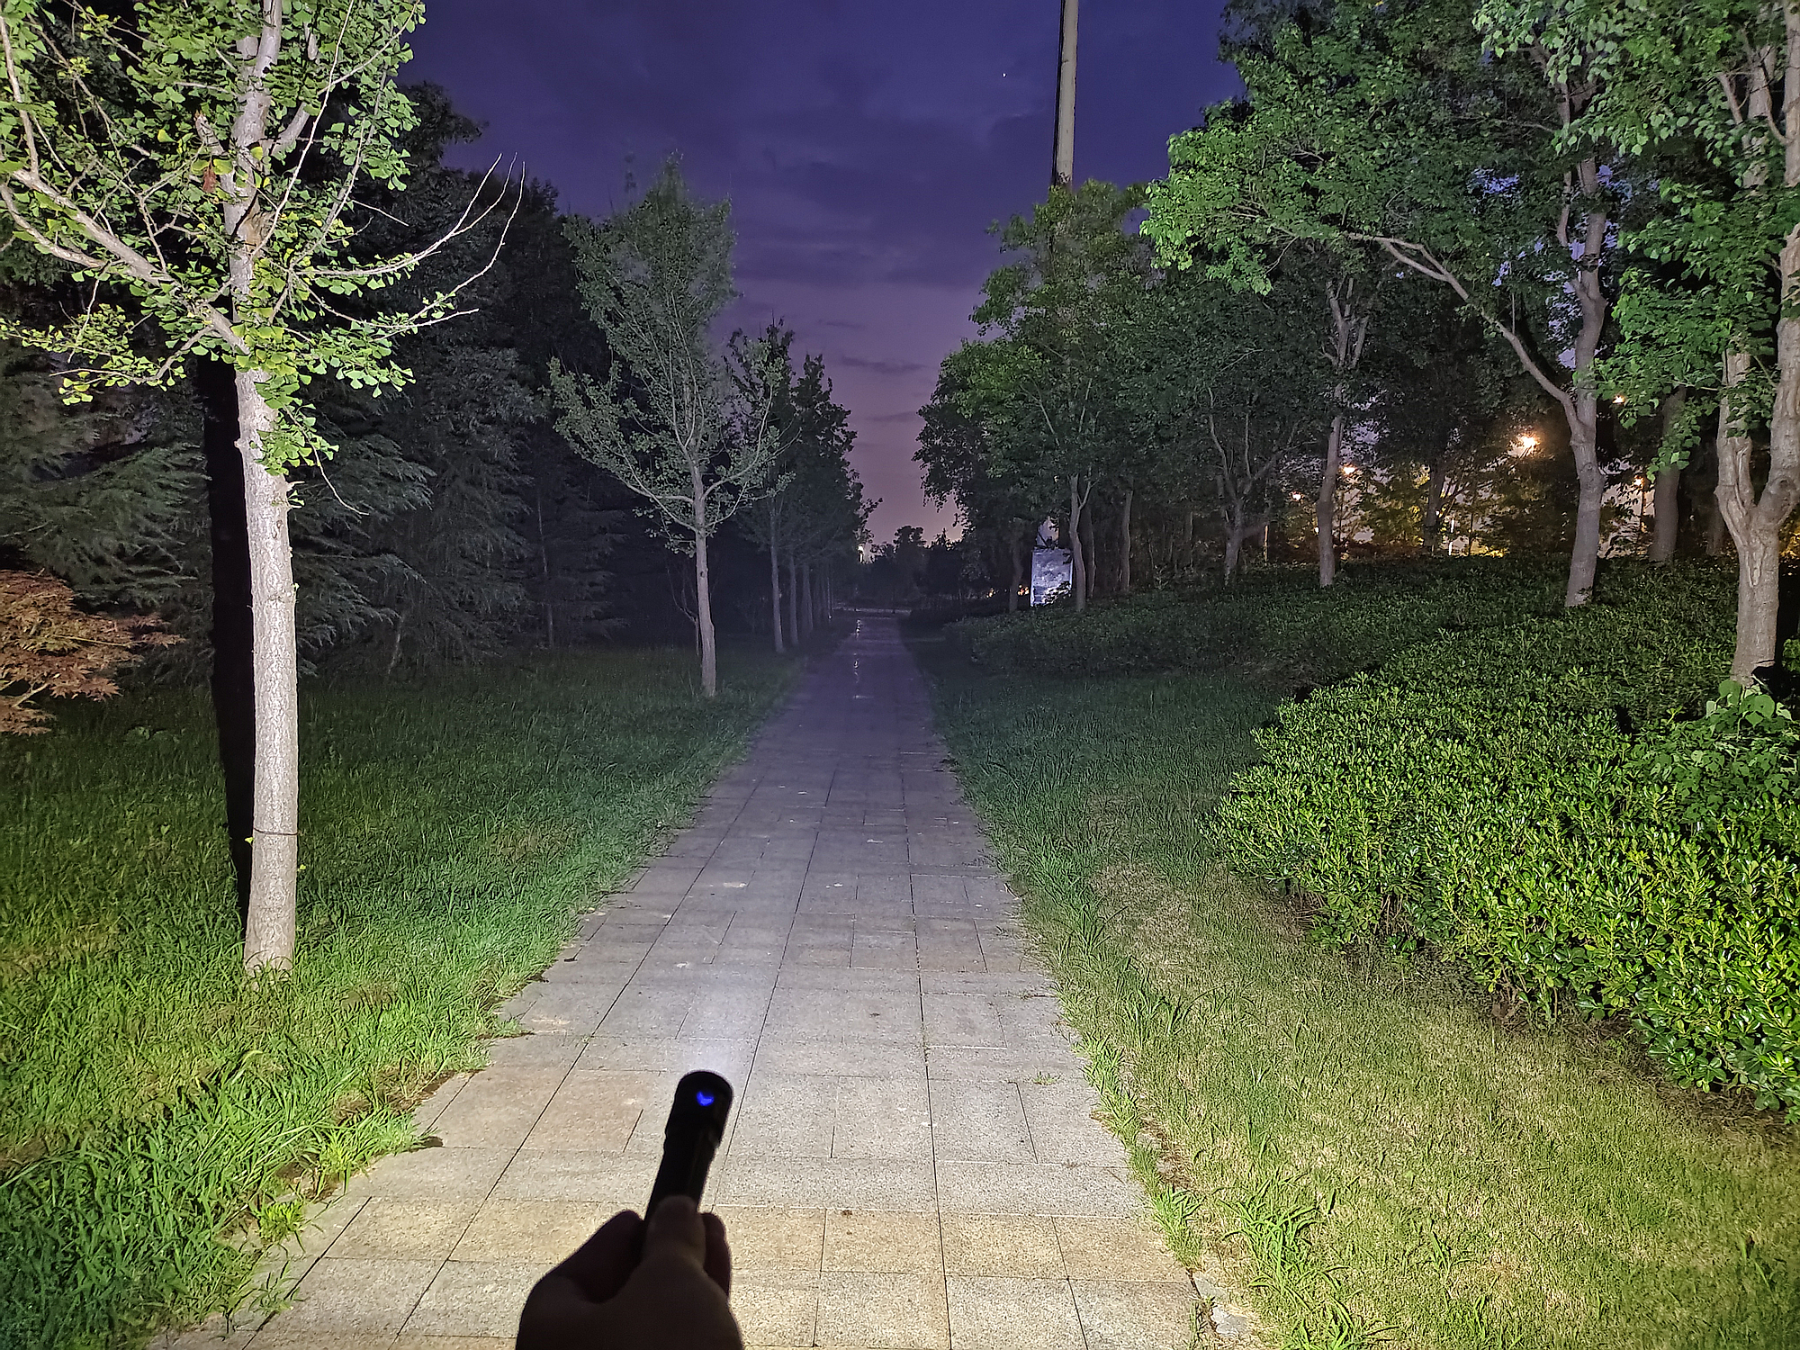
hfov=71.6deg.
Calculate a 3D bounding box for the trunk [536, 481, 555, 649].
[{"bbox_3d":[-7.966,-2.477,28.000,0.370,3.786,0.280,1,4,0],"label":"trunk"}]

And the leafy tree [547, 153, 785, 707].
[{"bbox_3d":[-3.293,-3.451,17.500,3.300,7.473,3.100,1,4,0],"label":"leafy tree"}]

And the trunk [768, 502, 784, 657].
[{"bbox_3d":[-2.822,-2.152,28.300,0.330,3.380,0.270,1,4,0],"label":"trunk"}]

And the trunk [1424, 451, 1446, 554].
[{"bbox_3d":[9.407,-2.962,22.004,0.350,1.885,0.280,1,4,0],"label":"trunk"}]

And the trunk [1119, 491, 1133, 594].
[{"bbox_3d":[5.787,-3.407,32.000,0.300,2.740,0.250,1,4,0],"label":"trunk"}]

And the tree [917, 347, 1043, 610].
[{"bbox_3d":[2.296,-5.402,35.007,3.700,7.535,3.600,1,4,0],"label":"tree"}]

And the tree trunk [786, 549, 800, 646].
[{"bbox_3d":[-2.888,-2.076,33.500,0.300,2.605,0.260,1,4,0],"label":"tree trunk"}]

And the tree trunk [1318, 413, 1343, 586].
[{"bbox_3d":[6.137,-2.457,17.804,0.310,2.567,0.260,1,4,0],"label":"tree trunk"}]

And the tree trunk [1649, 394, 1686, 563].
[{"bbox_3d":[8.428,-2.127,13.704,0.380,1.999,0.300,1,4,0],"label":"tree trunk"}]

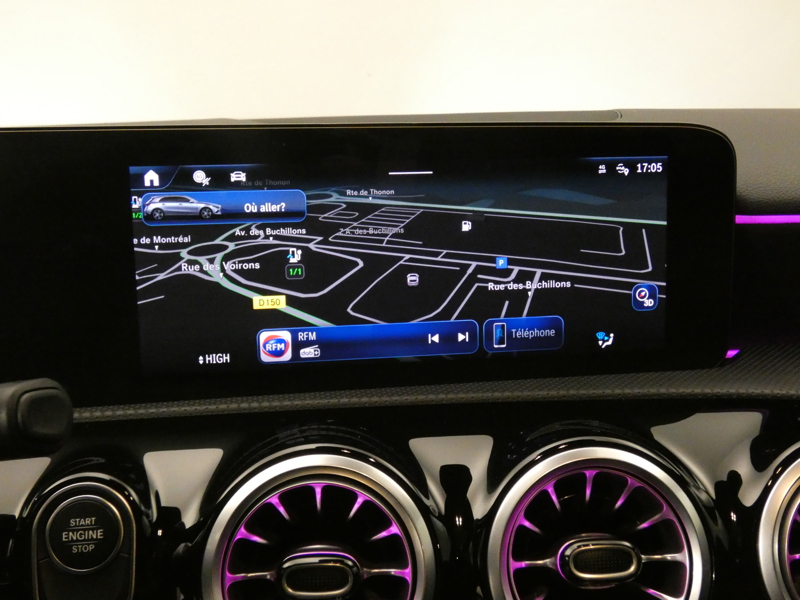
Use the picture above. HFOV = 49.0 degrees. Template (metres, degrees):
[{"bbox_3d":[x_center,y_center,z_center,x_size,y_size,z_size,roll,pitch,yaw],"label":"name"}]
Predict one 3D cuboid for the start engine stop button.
[{"bbox_3d":[-0.133,0.098,0.372,0.032,0.032,0.010,-2,-2,-8],"label":"start engine stop button"}]

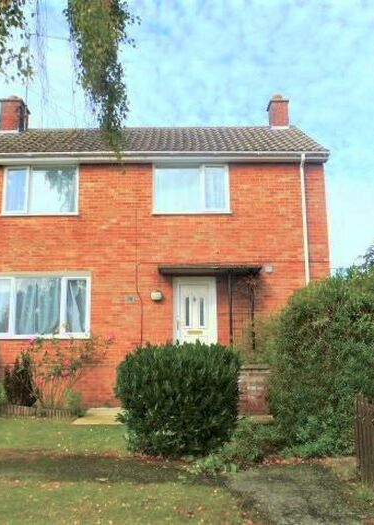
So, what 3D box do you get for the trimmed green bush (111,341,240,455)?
[{"bbox_3d":[-0.120,1.803,6.647,1.600,1.355,1.400,0,-9,1],"label":"trimmed green bush"}]

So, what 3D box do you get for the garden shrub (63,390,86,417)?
[{"bbox_3d":[-2.151,2.702,9.317,0.444,0.475,0.420,0,-9,1],"label":"garden shrub"}]

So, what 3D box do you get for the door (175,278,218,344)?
[{"bbox_3d":[0.184,1.331,10.360,0.944,2.060,0.100,0,-9,1],"label":"door"}]

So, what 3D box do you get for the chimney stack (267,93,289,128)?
[{"bbox_3d":[2.690,-4.392,14.371,0.570,1.187,0.620,0,-9,1],"label":"chimney stack"}]

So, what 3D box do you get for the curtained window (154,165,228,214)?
[{"bbox_3d":[0.105,-1.632,10.841,1.731,1.145,0.120,0,-9,1],"label":"curtained window"}]

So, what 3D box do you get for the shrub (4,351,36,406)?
[{"bbox_3d":[-3.304,2.327,9.650,0.634,1.136,0.600,0,-9,1],"label":"shrub"}]

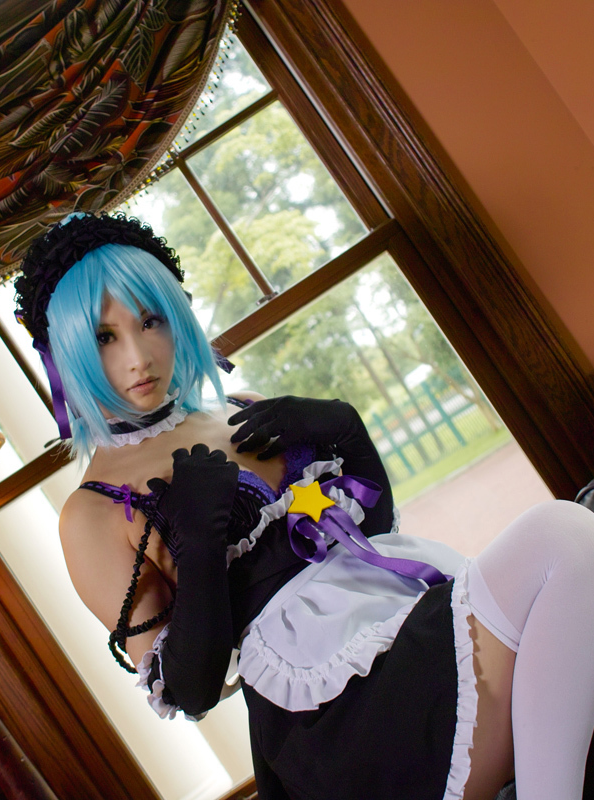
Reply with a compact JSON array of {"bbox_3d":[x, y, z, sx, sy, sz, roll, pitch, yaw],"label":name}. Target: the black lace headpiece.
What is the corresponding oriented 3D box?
[{"bbox_3d":[-0.242,-0.148,1.205,0.200,0.140,0.100,-17,3,-28],"label":"black lace headpiece"}]

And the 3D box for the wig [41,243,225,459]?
[{"bbox_3d":[-0.230,-0.081,1.235,0.200,0.275,0.225,-17,3,-28],"label":"wig"}]

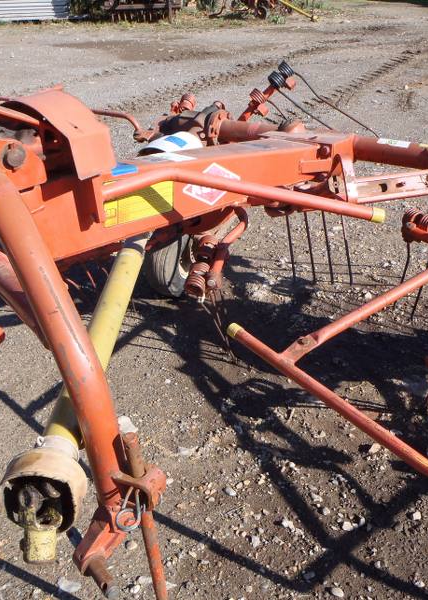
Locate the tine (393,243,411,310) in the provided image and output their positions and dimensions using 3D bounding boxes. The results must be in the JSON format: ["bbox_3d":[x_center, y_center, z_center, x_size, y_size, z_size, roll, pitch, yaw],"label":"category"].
[{"bbox_3d":[0.716,-0.090,2.475,0.030,0.325,0.040,20,45,23],"label":"tine"}]

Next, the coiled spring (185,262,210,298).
[{"bbox_3d":[-0.053,-0.063,2.100,0.065,0.065,0.125,8,57,15],"label":"coiled spring"}]

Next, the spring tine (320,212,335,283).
[{"bbox_3d":[0.469,-0.221,2.660,0.030,0.359,0.040,6,36,31],"label":"spring tine"}]

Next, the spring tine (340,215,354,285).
[{"bbox_3d":[0.468,-0.190,2.290,0.025,0.388,0.025,-19,43,0],"label":"spring tine"}]

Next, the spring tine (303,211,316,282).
[{"bbox_3d":[0.343,-0.191,2.310,0.025,0.373,0.025,-17,45,0],"label":"spring tine"}]

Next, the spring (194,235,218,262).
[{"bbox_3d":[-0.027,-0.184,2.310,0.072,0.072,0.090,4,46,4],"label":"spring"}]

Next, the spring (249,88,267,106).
[{"bbox_3d":[0.210,-0.977,3.120,0.070,0.070,0.055,29,59,34],"label":"spring"}]

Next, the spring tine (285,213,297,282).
[{"bbox_3d":[0.322,-0.231,2.710,0.030,0.357,0.040,8,36,30],"label":"spring tine"}]

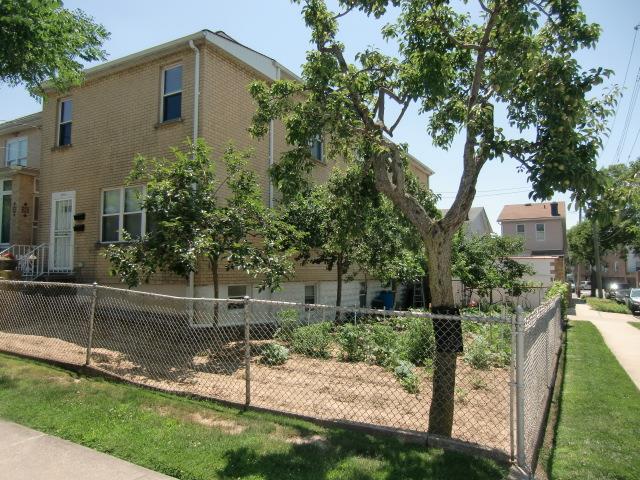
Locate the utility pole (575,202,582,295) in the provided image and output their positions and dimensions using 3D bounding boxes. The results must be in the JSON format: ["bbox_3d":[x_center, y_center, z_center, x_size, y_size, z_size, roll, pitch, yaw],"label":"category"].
[{"bbox_3d":[29.409,0.905,50.366,0.300,10.500,0.300,1,-4,0],"label":"utility pole"}]

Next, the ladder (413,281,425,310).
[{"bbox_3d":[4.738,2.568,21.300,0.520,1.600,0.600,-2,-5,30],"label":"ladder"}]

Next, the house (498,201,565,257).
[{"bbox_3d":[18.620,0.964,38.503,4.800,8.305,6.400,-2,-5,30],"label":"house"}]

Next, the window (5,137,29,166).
[{"bbox_3d":[-9.781,-2.836,14.300,1.500,1.000,0.120,-2,-5,30],"label":"window"}]

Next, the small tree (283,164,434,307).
[{"bbox_3d":[1.111,0.242,12.800,4.200,4.824,3.700,1,-4,0],"label":"small tree"}]

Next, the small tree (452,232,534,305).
[{"bbox_3d":[8.212,1.566,21.000,3.700,3.831,3.500,1,-4,0],"label":"small tree"}]

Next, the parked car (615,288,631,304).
[{"bbox_3d":[23.885,4.176,34.579,1.800,1.500,4.600,-2,-5,30],"label":"parked car"}]

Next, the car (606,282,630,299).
[{"bbox_3d":[29.112,4.891,43.615,1.850,1.650,4.700,-2,-5,30],"label":"car"}]

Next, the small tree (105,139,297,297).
[{"bbox_3d":[-2.182,0.167,8.100,3.400,4.032,3.100,1,-4,0],"label":"small tree"}]

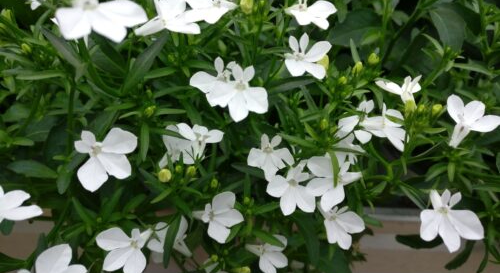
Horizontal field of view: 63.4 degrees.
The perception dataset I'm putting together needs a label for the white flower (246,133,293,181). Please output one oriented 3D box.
[{"bbox_3d":[0.009,0.009,0.182,0.021,0.021,0.012,0,-3,0],"label":"white flower"}]

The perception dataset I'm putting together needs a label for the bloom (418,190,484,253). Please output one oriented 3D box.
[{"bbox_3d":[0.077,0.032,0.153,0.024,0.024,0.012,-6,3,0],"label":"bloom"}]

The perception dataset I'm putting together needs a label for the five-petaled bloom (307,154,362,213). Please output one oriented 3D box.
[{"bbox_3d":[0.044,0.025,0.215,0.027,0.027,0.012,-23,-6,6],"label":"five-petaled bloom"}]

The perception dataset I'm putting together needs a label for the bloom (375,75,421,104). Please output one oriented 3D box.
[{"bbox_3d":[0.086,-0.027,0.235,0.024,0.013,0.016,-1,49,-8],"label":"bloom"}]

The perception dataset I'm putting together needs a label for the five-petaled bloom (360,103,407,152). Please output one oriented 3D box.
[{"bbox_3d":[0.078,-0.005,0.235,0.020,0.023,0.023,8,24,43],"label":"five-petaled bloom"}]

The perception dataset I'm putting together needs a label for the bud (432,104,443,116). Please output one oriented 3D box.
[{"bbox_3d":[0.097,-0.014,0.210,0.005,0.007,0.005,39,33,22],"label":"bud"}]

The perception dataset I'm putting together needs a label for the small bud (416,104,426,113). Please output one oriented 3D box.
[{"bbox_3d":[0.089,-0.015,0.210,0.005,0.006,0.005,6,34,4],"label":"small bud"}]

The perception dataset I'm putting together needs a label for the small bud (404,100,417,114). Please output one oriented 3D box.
[{"bbox_3d":[0.067,-0.013,0.168,0.005,0.006,0.005,-6,21,0],"label":"small bud"}]

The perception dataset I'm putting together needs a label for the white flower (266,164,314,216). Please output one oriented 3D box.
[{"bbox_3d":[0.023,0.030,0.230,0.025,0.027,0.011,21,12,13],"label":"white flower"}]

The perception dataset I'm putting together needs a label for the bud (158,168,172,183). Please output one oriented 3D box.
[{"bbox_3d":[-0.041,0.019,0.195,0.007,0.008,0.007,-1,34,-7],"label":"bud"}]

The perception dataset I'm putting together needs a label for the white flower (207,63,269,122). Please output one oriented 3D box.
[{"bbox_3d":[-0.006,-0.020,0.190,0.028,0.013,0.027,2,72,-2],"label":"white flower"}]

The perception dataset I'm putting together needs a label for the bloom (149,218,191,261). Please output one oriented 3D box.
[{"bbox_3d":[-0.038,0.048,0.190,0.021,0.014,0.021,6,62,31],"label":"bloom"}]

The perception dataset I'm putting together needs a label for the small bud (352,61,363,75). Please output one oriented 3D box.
[{"bbox_3d":[0.049,-0.031,0.185,0.004,0.006,0.004,9,21,0],"label":"small bud"}]

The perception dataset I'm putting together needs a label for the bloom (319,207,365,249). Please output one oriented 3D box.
[{"bbox_3d":[0.041,0.041,0.182,0.021,0.020,0.012,-11,9,-16],"label":"bloom"}]

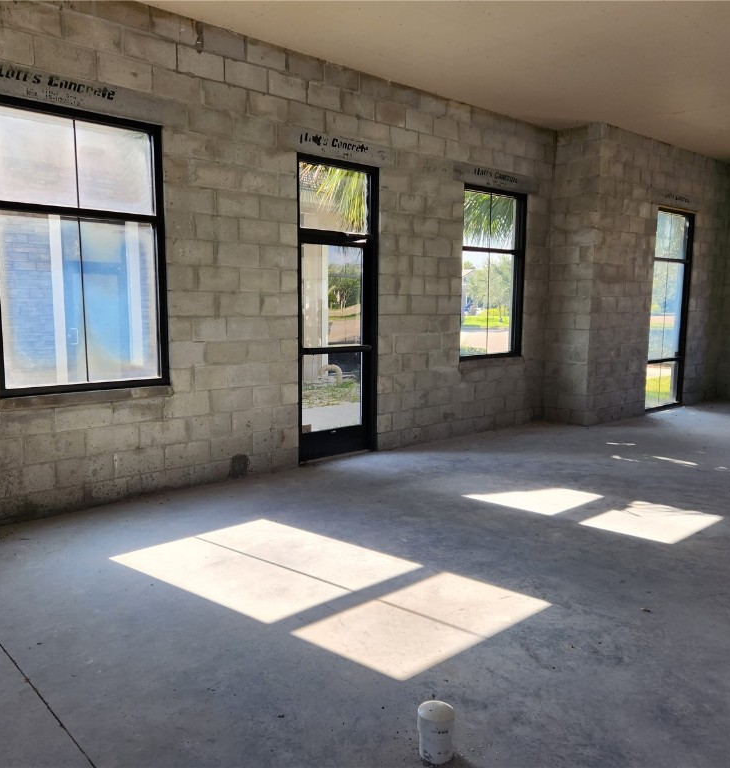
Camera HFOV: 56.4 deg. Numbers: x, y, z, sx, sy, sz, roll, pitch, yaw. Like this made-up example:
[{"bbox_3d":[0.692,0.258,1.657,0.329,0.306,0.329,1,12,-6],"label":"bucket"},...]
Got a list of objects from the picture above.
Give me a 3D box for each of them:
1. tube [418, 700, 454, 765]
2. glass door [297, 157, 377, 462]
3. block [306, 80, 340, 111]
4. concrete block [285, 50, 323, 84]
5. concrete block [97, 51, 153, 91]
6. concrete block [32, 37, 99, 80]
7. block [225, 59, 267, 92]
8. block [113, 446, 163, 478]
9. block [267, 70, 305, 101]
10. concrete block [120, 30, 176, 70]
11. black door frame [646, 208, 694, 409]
[{"bbox_3d":[0.236,1.157,2.264,0.116,0.151,0.116,0,7,0],"label":"tube"},{"bbox_3d":[-0.273,-0.665,6.458,0.982,2.784,0.130,-6,9,-42],"label":"glass door"},{"bbox_3d":[-0.417,-2.551,6.104,0.398,0.195,0.190,-6,9,-42],"label":"block"},{"bbox_3d":[-0.588,-2.756,5.960,0.397,0.194,0.194,-6,9,-42],"label":"concrete block"},{"bbox_3d":[-1.767,-2.215,4.901,0.398,0.195,0.190,-6,9,-42],"label":"concrete block"},{"bbox_3d":[-2.080,-2.205,4.665,0.397,0.194,0.194,-6,9,-42],"label":"concrete block"},{"bbox_3d":[-1.024,-2.513,5.591,0.397,0.194,0.194,-6,9,-42],"label":"block"},{"bbox_3d":[-1.787,0.595,5.281,0.397,0.194,0.194,-6,9,-42],"label":"block"},{"bbox_3d":[-0.723,-2.540,5.863,0.397,0.194,0.194,-6,9,-42],"label":"block"},{"bbox_3d":[-1.615,-2.431,5.012,0.398,0.195,0.190,-6,9,-42],"label":"concrete block"},{"bbox_3d":[4.330,-1.047,9.816,1.250,2.820,0.120,-6,9,-42],"label":"black door frame"}]

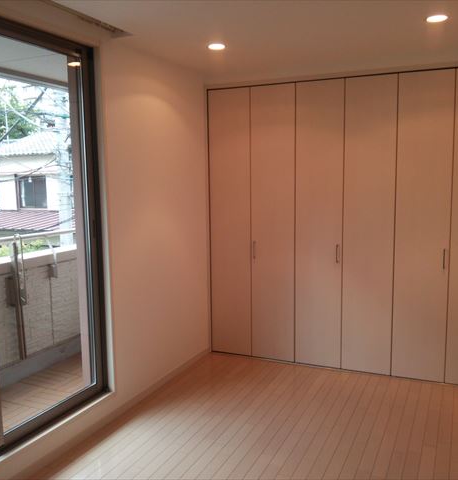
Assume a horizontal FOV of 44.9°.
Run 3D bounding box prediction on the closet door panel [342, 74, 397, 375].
[{"bbox_3d":[1.089,-0.092,4.311,0.389,2.300,0.040,2,7,23],"label":"closet door panel"}]

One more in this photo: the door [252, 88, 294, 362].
[{"bbox_3d":[0.373,-0.119,4.613,0.389,2.300,0.040,2,7,23],"label":"door"}]

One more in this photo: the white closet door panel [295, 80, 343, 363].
[{"bbox_3d":[0.732,-0.105,4.462,0.389,2.300,0.040,2,7,23],"label":"white closet door panel"}]

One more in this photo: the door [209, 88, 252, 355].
[{"bbox_3d":[0.016,-0.132,4.763,0.389,2.300,0.040,2,7,23],"label":"door"}]

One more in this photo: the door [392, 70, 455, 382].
[{"bbox_3d":[1.447,-0.079,4.161,0.389,2.300,0.040,2,7,23],"label":"door"}]

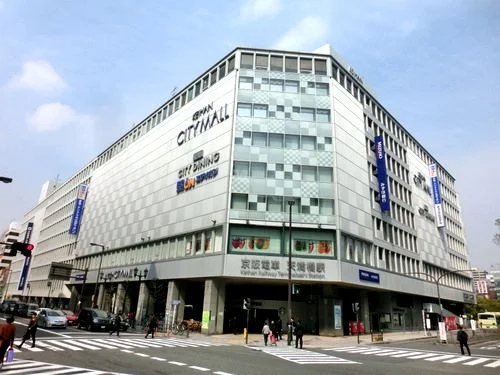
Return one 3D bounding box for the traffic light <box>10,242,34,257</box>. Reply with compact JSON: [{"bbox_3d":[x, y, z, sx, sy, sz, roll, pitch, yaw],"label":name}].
[{"bbox_3d":[-15.192,4.140,23.153,1.250,0.750,0.400,18,-24,-37],"label":"traffic light"}]

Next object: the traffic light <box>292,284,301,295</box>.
[{"bbox_3d":[3.417,7.464,25.371,0.420,0.750,0.300,9,-20,-17],"label":"traffic light"}]

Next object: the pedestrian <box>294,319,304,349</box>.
[{"bbox_3d":[3.211,9.410,22.276,0.520,1.740,0.400,9,-20,-17],"label":"pedestrian"}]

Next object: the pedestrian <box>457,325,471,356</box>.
[{"bbox_3d":[13.300,9.487,21.542,0.550,1.760,0.450,11,-21,-22],"label":"pedestrian"}]

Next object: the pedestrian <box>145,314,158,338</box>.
[{"bbox_3d":[-7.369,10.375,25.966,0.550,1.652,0.500,16,-23,-35],"label":"pedestrian"}]

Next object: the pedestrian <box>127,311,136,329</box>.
[{"bbox_3d":[-11.588,12.966,34.034,0.500,1.589,0.350,17,-24,-37],"label":"pedestrian"}]

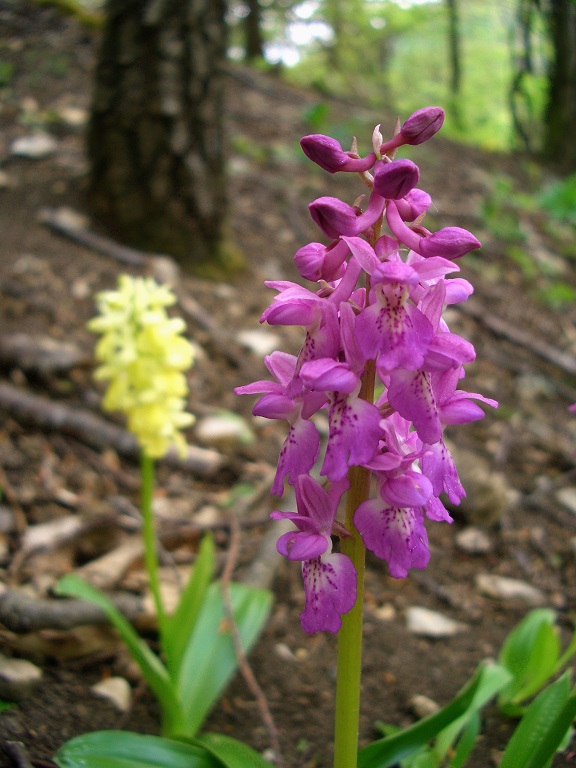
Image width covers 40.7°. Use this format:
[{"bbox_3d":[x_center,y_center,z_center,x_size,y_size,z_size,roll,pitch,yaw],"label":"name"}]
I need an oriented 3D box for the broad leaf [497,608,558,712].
[{"bbox_3d":[0.122,0.140,0.395,0.025,0.048,0.018,12,-7,11],"label":"broad leaf"}]

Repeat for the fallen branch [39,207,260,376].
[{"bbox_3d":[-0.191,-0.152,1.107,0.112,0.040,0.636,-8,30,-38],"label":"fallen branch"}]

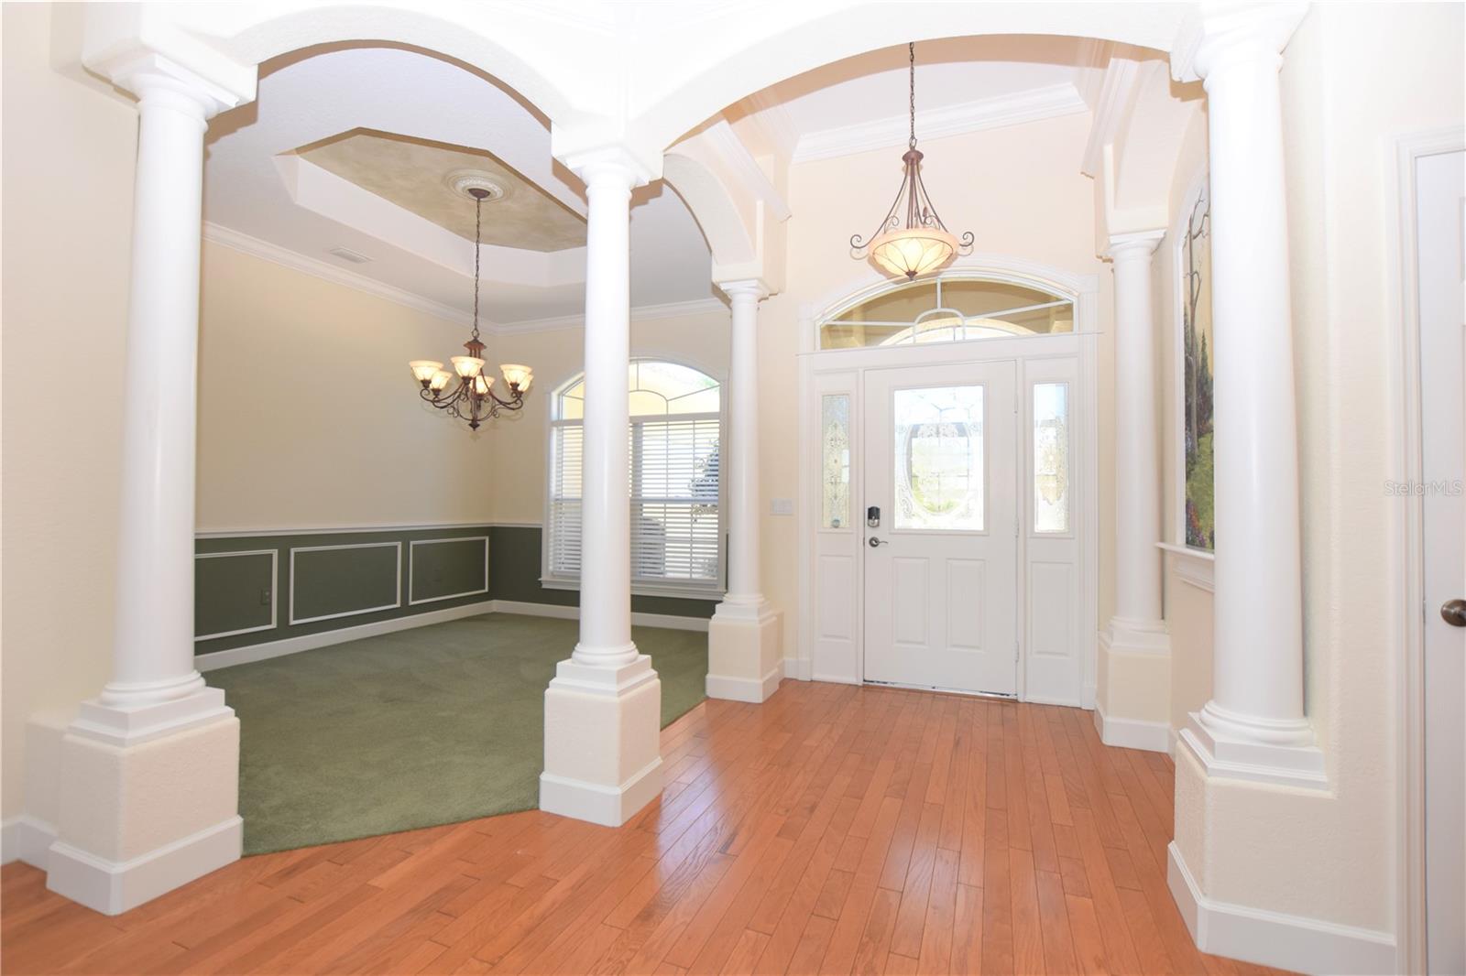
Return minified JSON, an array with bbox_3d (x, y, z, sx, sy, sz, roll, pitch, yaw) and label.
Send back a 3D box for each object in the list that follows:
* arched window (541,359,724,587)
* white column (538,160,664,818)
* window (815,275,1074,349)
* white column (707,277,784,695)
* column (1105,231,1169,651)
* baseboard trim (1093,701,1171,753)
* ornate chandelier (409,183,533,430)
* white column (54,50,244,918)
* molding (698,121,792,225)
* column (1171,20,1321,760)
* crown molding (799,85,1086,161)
[{"bbox_3d":[-0.981,-0.151,5.826,1.940,2.160,0.120,0,-1,21],"label":"arched window"},{"bbox_3d":[-0.497,-0.027,2.425,0.344,2.500,0.330,0,-1,21],"label":"white column"},{"bbox_3d":[1.306,-1.142,3.896,1.522,0.435,0.090,0,-1,21],"label":"window"},{"bbox_3d":[0.073,0.004,3.791,0.342,2.510,0.340,0,-1,21],"label":"white column"},{"bbox_3d":[2.021,-0.228,3.106,0.275,2.050,0.295,0,-1,21],"label":"column"},{"bbox_3d":[1.989,1.195,3.068,0.278,0.122,0.310,0,-1,21],"label":"baseboard trim"},{"bbox_3d":[-1.740,-1.223,4.142,0.760,1.665,0.760,0,-1,21],"label":"ornate chandelier"},{"bbox_3d":[-1.818,-0.057,1.945,0.365,2.520,0.330,0,-1,21],"label":"white column"},{"bbox_3d":[0.102,-1.751,3.385,0.085,0.120,1.450,0,-1,21],"label":"molding"},{"bbox_3d":[1.436,-0.262,1.722,0.273,2.055,0.300,0,-1,21],"label":"column"},{"bbox_3d":[1.248,-2.304,3.874,1.793,0.155,0.110,0,-1,21],"label":"crown molding"}]

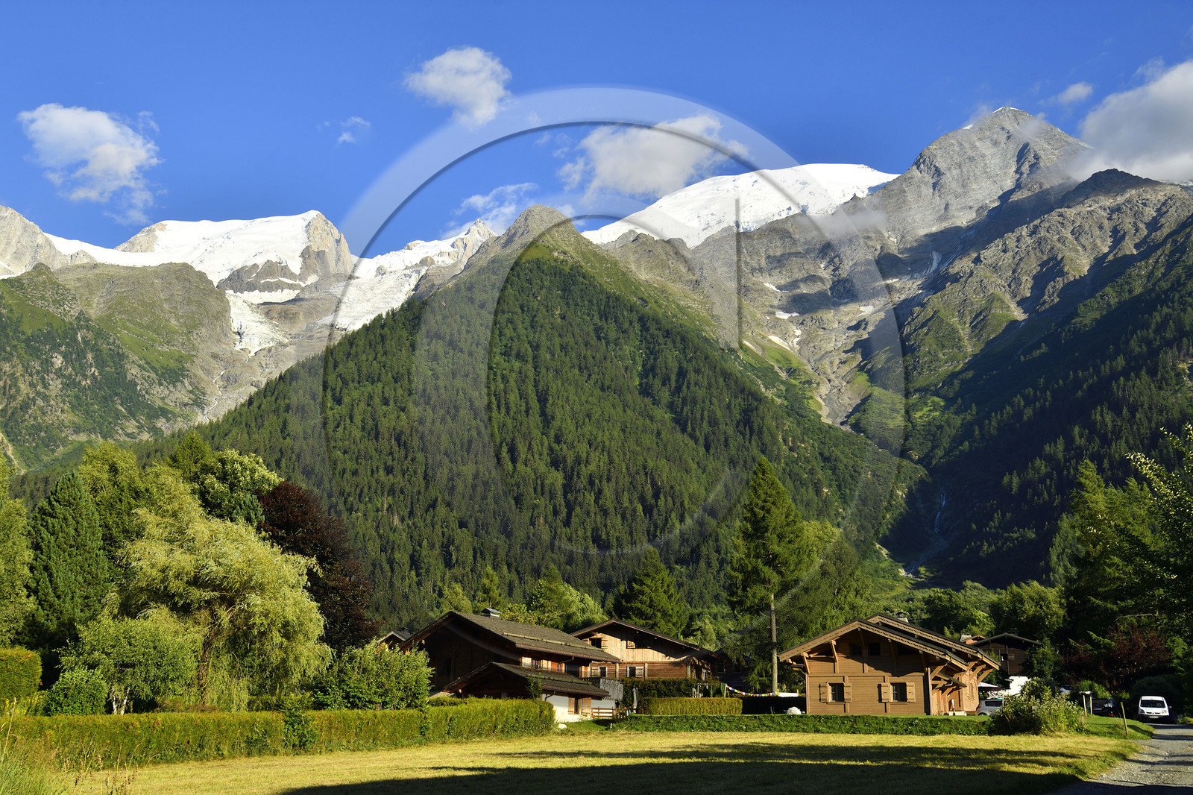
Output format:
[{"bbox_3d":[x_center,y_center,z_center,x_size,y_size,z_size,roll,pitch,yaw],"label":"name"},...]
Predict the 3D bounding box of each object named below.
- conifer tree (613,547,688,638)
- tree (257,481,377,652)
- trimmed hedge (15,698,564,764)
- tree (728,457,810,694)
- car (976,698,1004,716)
[{"bbox_3d":[5.449,23.094,129.846,8.200,15.263,8.200,0,-14,0],"label":"conifer tree"},{"bbox_3d":[-15.607,11.237,70.603,8.000,13.251,8.000,0,-14,0],"label":"tree"},{"bbox_3d":[-7.827,10.815,41.482,1.100,1.420,30.805,-5,-14,20],"label":"trimmed hedge"},{"bbox_3d":[13.256,13.961,98.293,6.400,18.958,6.400,0,-14,0],"label":"tree"},{"bbox_3d":[26.242,19.976,80.103,3.800,1.500,1.680,-3,-16,13],"label":"car"}]

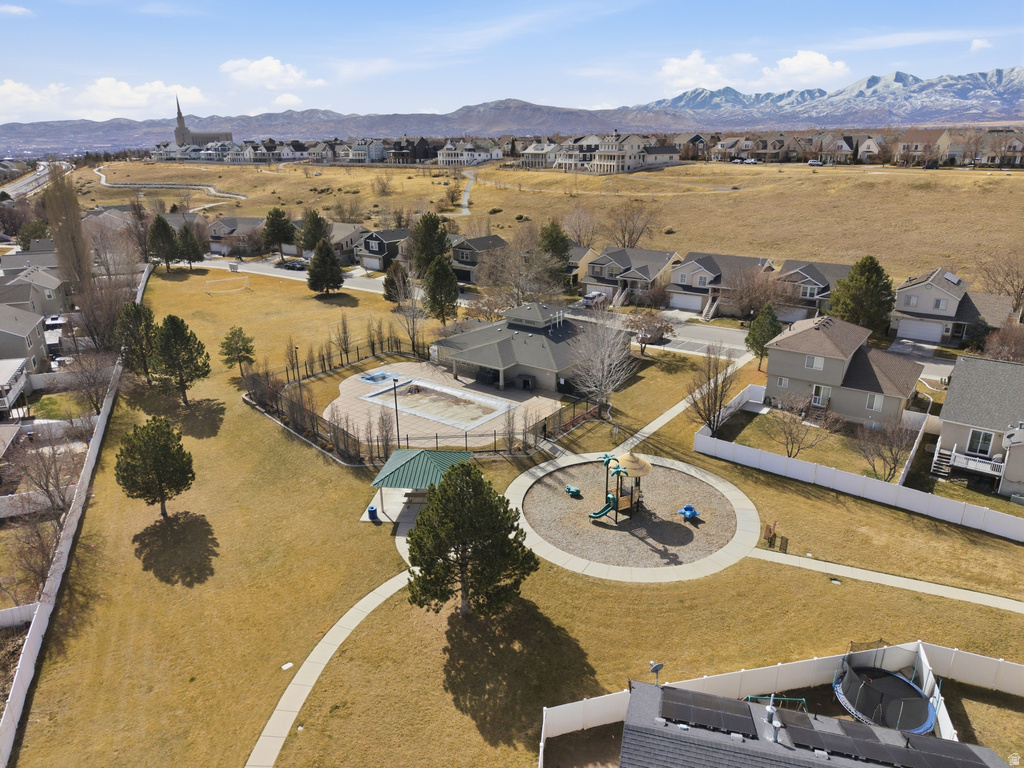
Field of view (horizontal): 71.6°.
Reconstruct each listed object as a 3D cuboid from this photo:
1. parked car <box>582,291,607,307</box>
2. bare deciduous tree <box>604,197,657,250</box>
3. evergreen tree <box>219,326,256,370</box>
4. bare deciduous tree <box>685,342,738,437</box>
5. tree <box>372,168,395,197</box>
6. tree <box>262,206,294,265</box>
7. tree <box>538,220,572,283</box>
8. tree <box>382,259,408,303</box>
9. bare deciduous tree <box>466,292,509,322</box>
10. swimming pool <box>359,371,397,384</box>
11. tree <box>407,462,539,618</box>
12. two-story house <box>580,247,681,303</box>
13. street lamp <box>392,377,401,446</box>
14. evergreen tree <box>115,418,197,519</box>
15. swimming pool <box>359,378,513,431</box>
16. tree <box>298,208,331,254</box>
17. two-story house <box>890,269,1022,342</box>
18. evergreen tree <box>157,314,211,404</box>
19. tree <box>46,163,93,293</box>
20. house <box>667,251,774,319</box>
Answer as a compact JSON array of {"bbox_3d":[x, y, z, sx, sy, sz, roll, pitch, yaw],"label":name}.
[{"bbox_3d":[13.226,-13.643,112.949,1.900,1.700,4.800,13,23,36],"label":"parked car"},{"bbox_3d":[25.388,-34.106,152.119,11.130,10.950,11.130,0,20,0],"label":"bare deciduous tree"},{"bbox_3d":[-32.994,-3.875,85.466,4.570,6.290,4.570,0,20,0],"label":"evergreen tree"},{"bbox_3d":[18.323,0.640,65.209,4.801,9.282,4.801,0,20,0],"label":"bare deciduous tree"},{"bbox_3d":[-43.703,-68.022,239.787,8.100,8.750,8.100,0,20,0],"label":"tree"},{"bbox_3d":[-49.490,-31.693,150.646,6.621,11.647,6.621,0,20,0],"label":"tree"},{"bbox_3d":[8.001,-23.758,129.326,6.180,12.520,6.180,0,20,0],"label":"tree"},{"bbox_3d":[-19.031,-16.673,117.109,4.482,7.339,4.482,-1,18,0],"label":"tree"},{"bbox_3d":[-3.644,-10.553,101.469,6.286,4.842,6.286,0,20,0],"label":"bare deciduous tree"},{"bbox_3d":[-16.061,-0.529,85.519,3.052,0.500,4.154,12,22,33],"label":"swimming pool"},{"bbox_3d":[-2.282,9.050,40.519,7.597,10.006,7.597,-2,20,-4],"label":"tree"},{"bbox_3d":[19.846,-17.827,115.763,12.500,7.600,12.300,13,23,36],"label":"two-story house"},{"bbox_3d":[-10.001,2.828,62.667,0.450,6.787,0.600,3,20,10],"label":"street lamp"},{"bbox_3d":[-26.785,6.373,53.318,5.990,8.490,5.990,0,20,0],"label":"evergreen tree"},{"bbox_3d":[-7.825,2.232,75.323,15.000,0.800,8.200,14,24,34],"label":"swimming pool"},{"bbox_3d":[-41.178,-30.713,148.221,6.792,11.369,6.792,0,20,0],"label":"tree"},{"bbox_3d":[57.732,-10.256,92.635,12.600,7.600,12.800,14,25,36],"label":"two-story house"},{"bbox_3d":[-34.083,-2.378,73.552,5.265,9.928,5.265,0,20,0],"label":"evergreen tree"},{"bbox_3d":[-70.648,-23.498,112.975,5.569,21.838,5.569,-12,23,-30],"label":"tree"},{"bbox_3d":[32.158,-16.479,111.985,12.800,7.900,13.000,12,23,31],"label":"house"}]

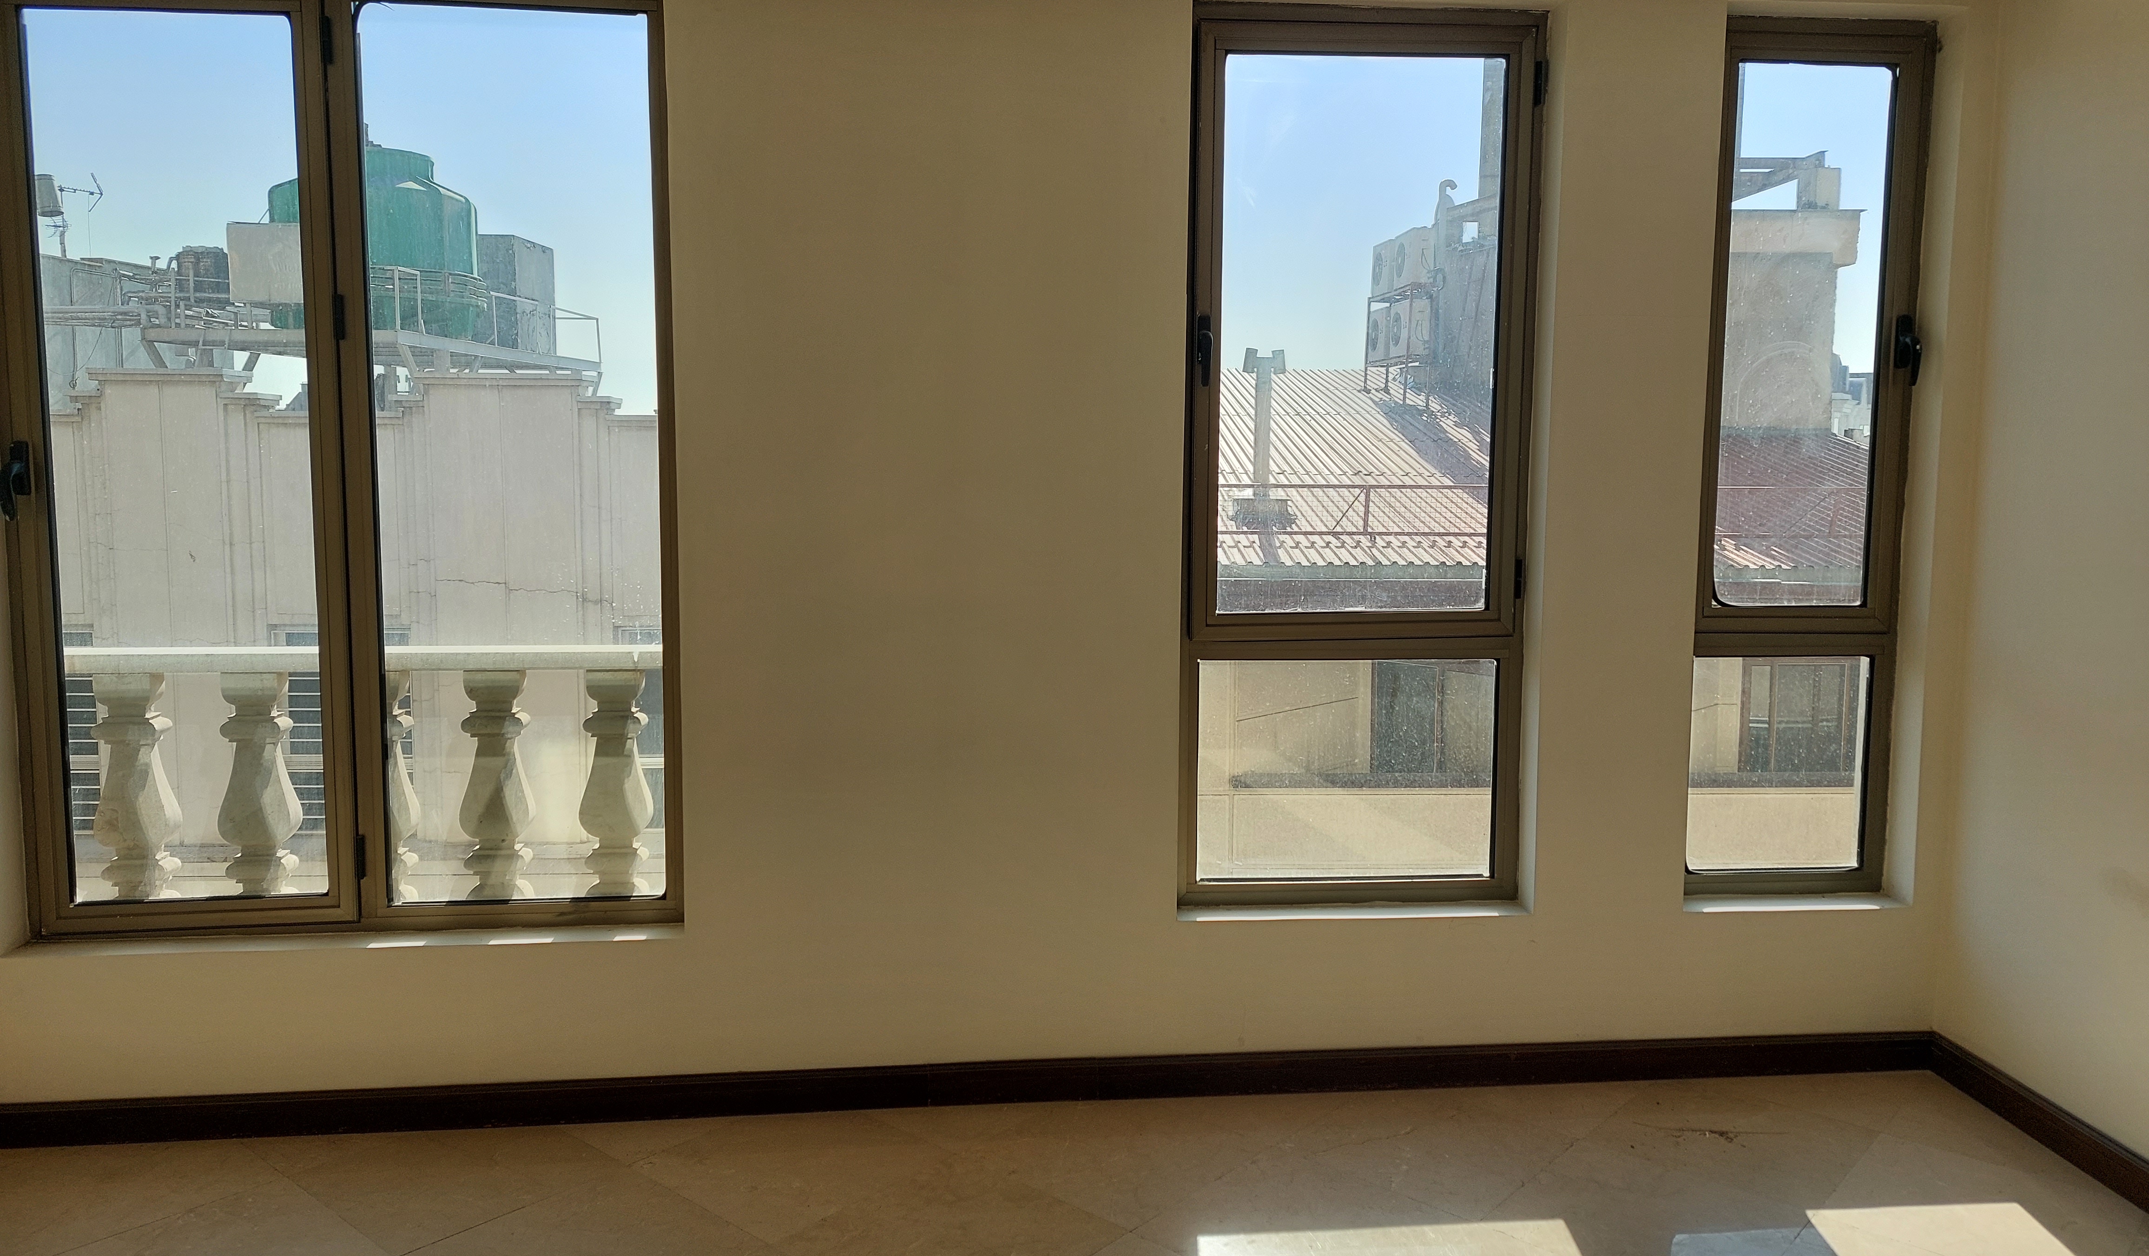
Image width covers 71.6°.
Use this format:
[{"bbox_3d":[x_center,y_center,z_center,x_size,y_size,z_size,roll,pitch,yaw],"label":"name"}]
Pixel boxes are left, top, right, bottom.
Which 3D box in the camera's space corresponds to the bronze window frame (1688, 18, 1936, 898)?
[{"bbox_3d":[1.771,-0.389,3.704,0.588,2.133,0.090,0,6,-6],"label":"bronze window frame"}]

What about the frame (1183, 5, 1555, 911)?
[{"bbox_3d":[0.667,-0.383,3.587,0.863,2.133,0.090,0,6,-6],"label":"frame"}]

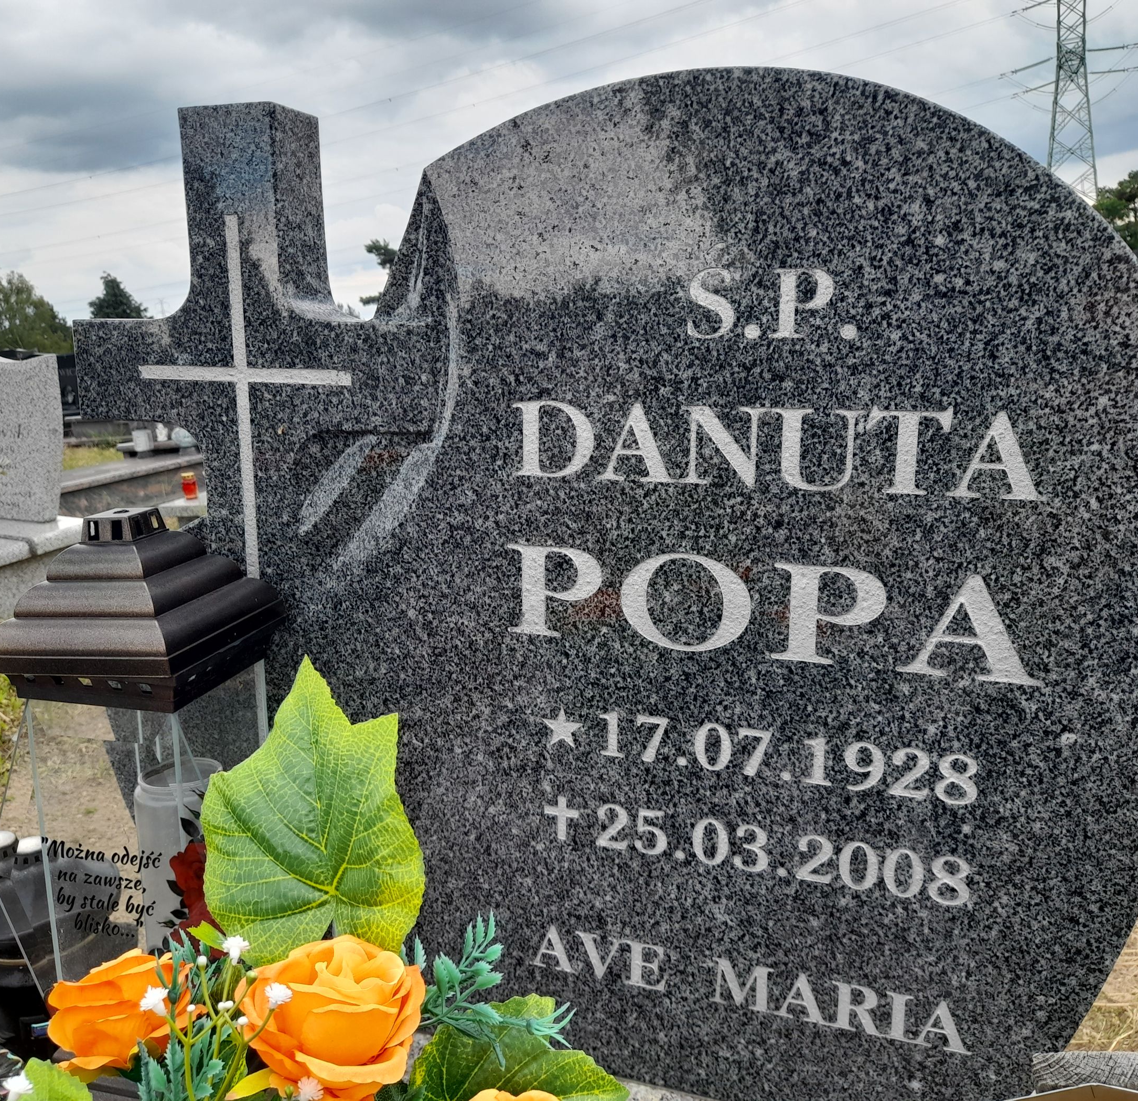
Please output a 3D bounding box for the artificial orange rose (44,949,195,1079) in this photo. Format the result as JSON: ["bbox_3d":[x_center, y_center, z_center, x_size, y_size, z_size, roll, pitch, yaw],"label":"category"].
[{"bbox_3d":[-0.258,0.266,0.610,0.085,0.070,0.085,-13,9,14],"label":"artificial orange rose"}]

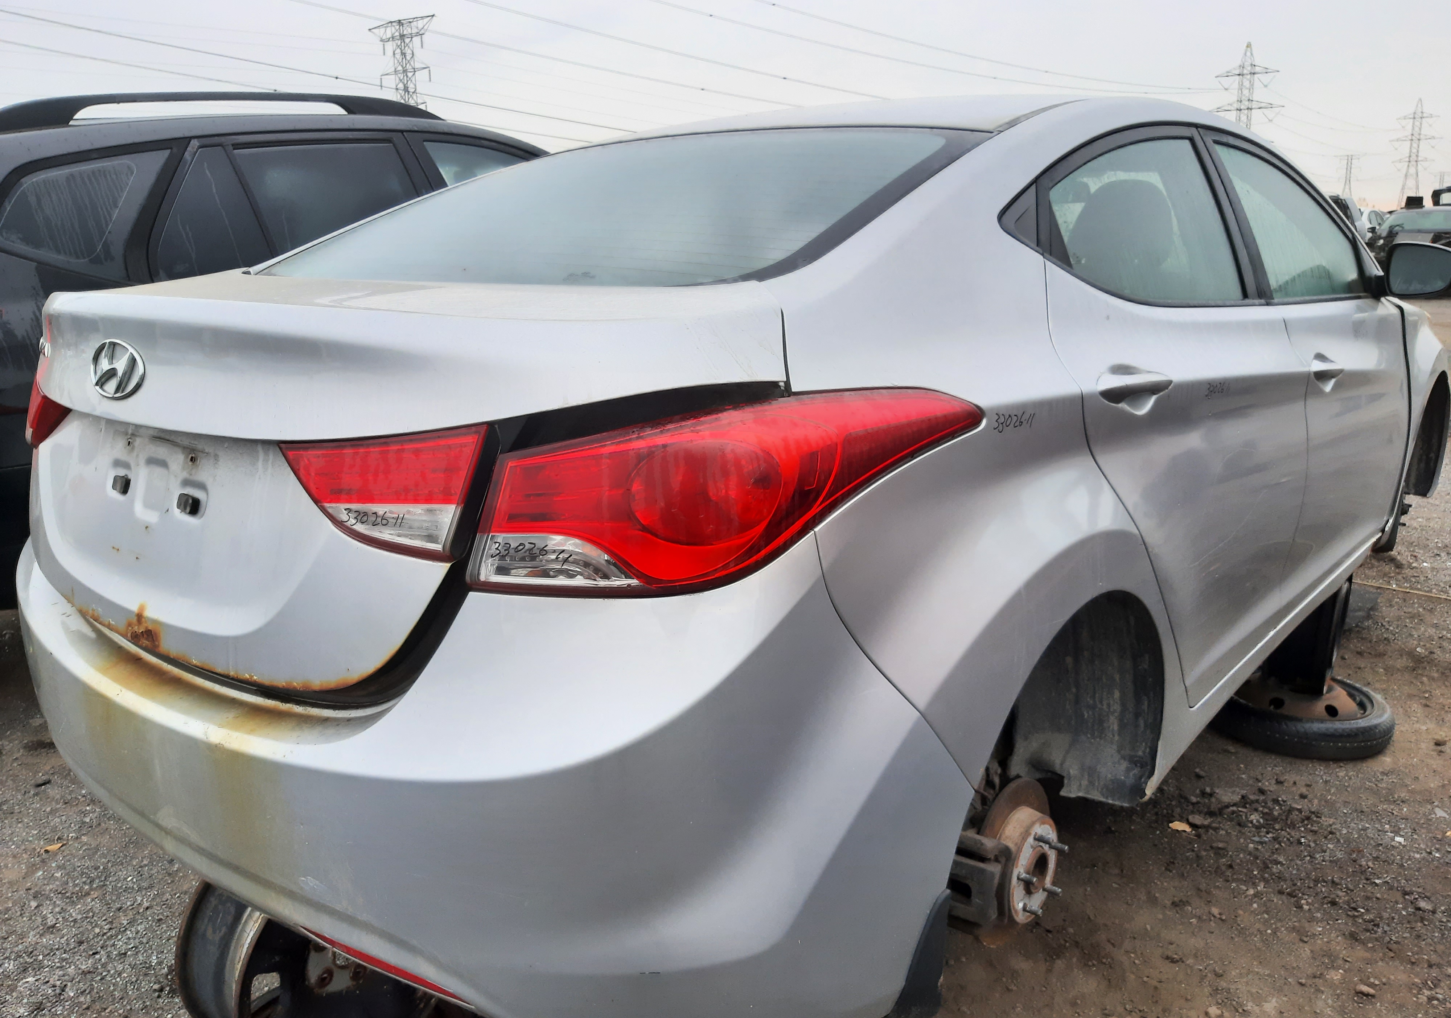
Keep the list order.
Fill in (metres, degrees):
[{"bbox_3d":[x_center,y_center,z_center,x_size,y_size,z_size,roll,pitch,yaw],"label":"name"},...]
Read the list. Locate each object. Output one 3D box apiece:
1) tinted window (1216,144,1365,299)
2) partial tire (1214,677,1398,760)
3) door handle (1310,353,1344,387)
[{"bbox_3d":[1.431,-0.709,2.747,0.060,0.385,0.950,-21,-4,42],"label":"tinted window"},{"bbox_3d":[1.837,0.638,3.515,0.560,0.130,0.560,9,17,40],"label":"partial tire"},{"bbox_3d":[1.325,-0.306,2.401,0.050,0.060,0.225,9,16,40],"label":"door handle"}]

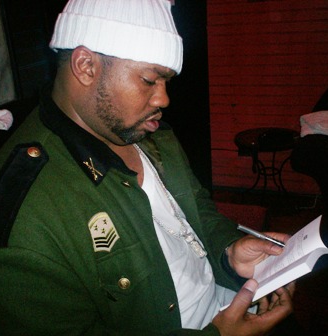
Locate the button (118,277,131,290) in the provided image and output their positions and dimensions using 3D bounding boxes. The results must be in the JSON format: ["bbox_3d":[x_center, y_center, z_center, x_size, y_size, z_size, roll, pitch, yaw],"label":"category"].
[{"bbox_3d":[-0.061,0.180,0.725,0.020,0.020,0.008,-25,5,-29],"label":"button"}]

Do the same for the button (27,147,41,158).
[{"bbox_3d":[-0.198,-0.024,0.710,0.020,0.008,0.020,19,34,-12],"label":"button"}]

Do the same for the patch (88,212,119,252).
[{"bbox_3d":[-0.091,0.098,0.710,0.050,0.064,0.005,-27,12,-40],"label":"patch"}]

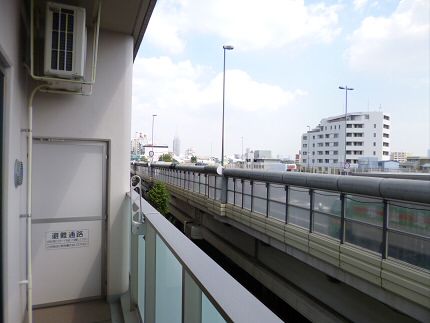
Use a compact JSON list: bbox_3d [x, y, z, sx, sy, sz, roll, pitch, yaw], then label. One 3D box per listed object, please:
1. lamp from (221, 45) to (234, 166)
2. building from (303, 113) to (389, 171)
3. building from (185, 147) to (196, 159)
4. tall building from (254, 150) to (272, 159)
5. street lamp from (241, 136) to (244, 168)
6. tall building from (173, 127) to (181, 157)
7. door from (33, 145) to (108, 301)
[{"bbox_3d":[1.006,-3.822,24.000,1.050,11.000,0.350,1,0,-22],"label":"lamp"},{"bbox_3d":[49.373,-5.632,112.000,27.000,22.000,14.000,1,0,36],"label":"building"},{"bbox_3d":[-34.495,-9.152,420.000,16.000,22.000,14.000,1,0,-11],"label":"building"},{"bbox_3d":[40.647,-2.095,250.000,14.000,13.500,13.000,1,0,18],"label":"tall building"},{"bbox_3d":[9.495,-3.004,103.000,1.300,11.500,0.400,1,0,-22],"label":"street lamp"},{"bbox_3d":[-277.489,-122.528,2150.000,48.000,262.000,48.000,1,0,-18],"label":"tall building"},{"bbox_3d":[-1.617,0.669,3.300,0.770,1.780,0.050,1,0,-23],"label":"door"}]

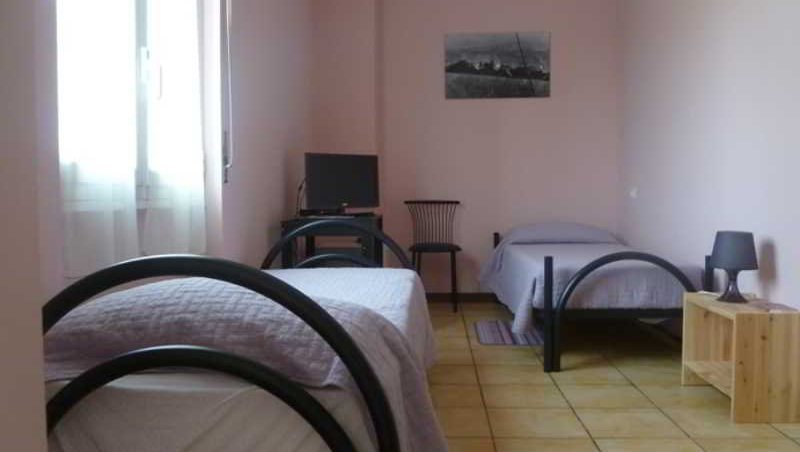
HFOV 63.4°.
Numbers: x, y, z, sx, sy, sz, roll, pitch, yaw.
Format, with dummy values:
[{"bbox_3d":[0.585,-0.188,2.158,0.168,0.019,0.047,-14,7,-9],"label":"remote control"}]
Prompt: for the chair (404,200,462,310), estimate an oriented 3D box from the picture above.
[{"bbox_3d":[0.262,0.220,5.024,0.447,0.842,0.467,-1,3,3],"label":"chair"}]

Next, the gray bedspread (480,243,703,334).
[{"bbox_3d":[1.071,0.346,4.084,0.995,0.386,1.847,-1,3,3],"label":"gray bedspread"}]

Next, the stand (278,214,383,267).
[{"bbox_3d":[-0.373,0.335,3.881,0.548,0.766,0.528,-1,3,3],"label":"stand"}]

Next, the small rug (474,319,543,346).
[{"bbox_3d":[0.710,0.670,4.108,0.467,0.012,0.690,-1,3,3],"label":"small rug"}]

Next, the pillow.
[{"bbox_3d":[1.193,0.053,4.929,0.812,0.162,0.426,-1,3,3],"label":"pillow"}]

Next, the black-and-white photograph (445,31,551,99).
[{"bbox_3d":[0.785,-1.284,5.167,0.832,0.518,0.025,-1,3,3],"label":"black-and-white photograph"}]

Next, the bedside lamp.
[{"bbox_3d":[1.359,0.164,2.647,0.188,0.286,0.188,-1,3,3],"label":"bedside lamp"}]

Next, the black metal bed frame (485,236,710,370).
[{"bbox_3d":[1.156,0.369,4.142,0.832,0.584,2.030,-1,3,3],"label":"black metal bed frame"}]

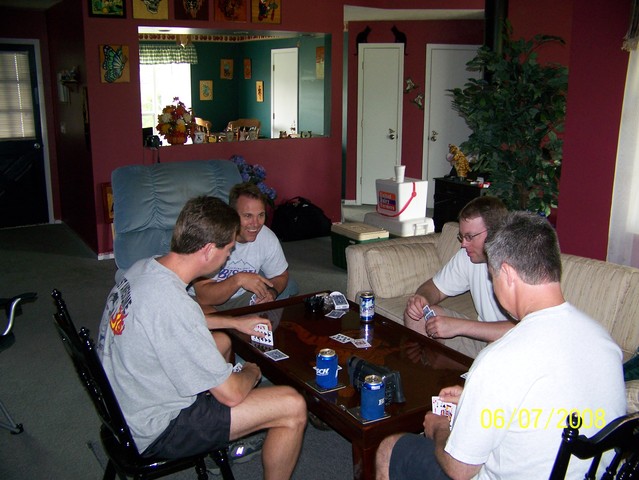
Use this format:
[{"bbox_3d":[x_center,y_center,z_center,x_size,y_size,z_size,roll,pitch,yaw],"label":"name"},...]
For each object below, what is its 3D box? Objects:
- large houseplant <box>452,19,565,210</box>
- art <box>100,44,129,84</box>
[{"bbox_3d":[1.450,-0.617,4.862,0.920,1.980,0.900,-8,15,-33],"label":"large houseplant"},{"bbox_3d":[-1.776,-1.522,5.615,0.270,0.325,0.030,-8,15,-33],"label":"art"}]

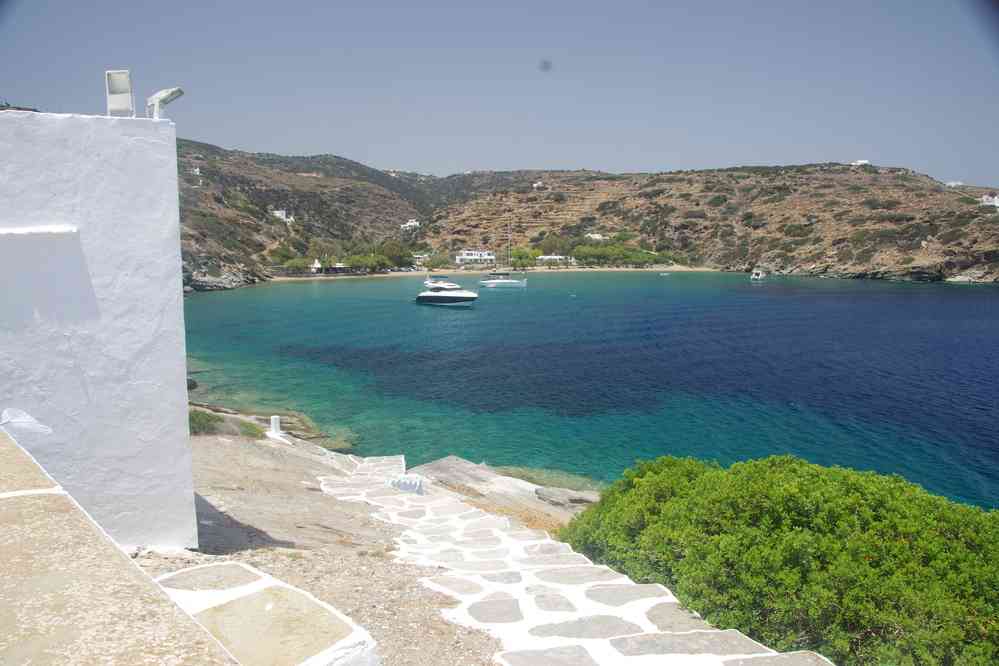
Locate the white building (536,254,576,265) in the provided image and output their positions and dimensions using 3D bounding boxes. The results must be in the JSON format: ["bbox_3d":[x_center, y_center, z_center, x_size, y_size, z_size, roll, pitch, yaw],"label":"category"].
[{"bbox_3d":[24.042,-30.790,316.000,16.500,4.000,8.000,-1,7,-6],"label":"white building"}]

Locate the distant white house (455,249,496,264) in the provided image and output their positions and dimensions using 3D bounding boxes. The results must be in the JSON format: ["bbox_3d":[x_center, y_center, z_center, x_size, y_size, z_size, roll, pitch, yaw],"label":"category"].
[{"bbox_3d":[-10.037,-32.248,320.000,17.000,5.900,9.000,-1,7,-9],"label":"distant white house"}]

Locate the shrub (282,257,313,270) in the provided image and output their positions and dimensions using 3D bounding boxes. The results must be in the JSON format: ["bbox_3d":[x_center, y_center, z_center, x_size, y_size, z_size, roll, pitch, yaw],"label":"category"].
[{"bbox_3d":[-70.641,-24.305,262.000,10.000,4.700,8.000,-1,7,-11],"label":"shrub"}]

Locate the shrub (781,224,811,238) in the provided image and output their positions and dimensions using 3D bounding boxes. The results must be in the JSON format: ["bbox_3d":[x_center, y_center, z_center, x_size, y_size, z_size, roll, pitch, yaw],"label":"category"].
[{"bbox_3d":[118.532,-40.571,298.000,12.000,4.800,8.000,3,8,21],"label":"shrub"}]

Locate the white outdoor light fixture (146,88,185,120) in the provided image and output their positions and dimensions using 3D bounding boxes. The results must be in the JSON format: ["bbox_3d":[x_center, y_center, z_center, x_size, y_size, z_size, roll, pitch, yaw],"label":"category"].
[{"bbox_3d":[-2.586,-1.777,5.800,0.250,0.250,0.200,-5,9,-36],"label":"white outdoor light fixture"}]

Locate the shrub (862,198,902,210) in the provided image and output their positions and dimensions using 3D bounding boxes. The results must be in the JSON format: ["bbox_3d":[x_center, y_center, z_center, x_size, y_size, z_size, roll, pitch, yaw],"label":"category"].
[{"bbox_3d":[168.700,-56.600,330.000,16.000,4.400,8.000,3,8,24],"label":"shrub"}]

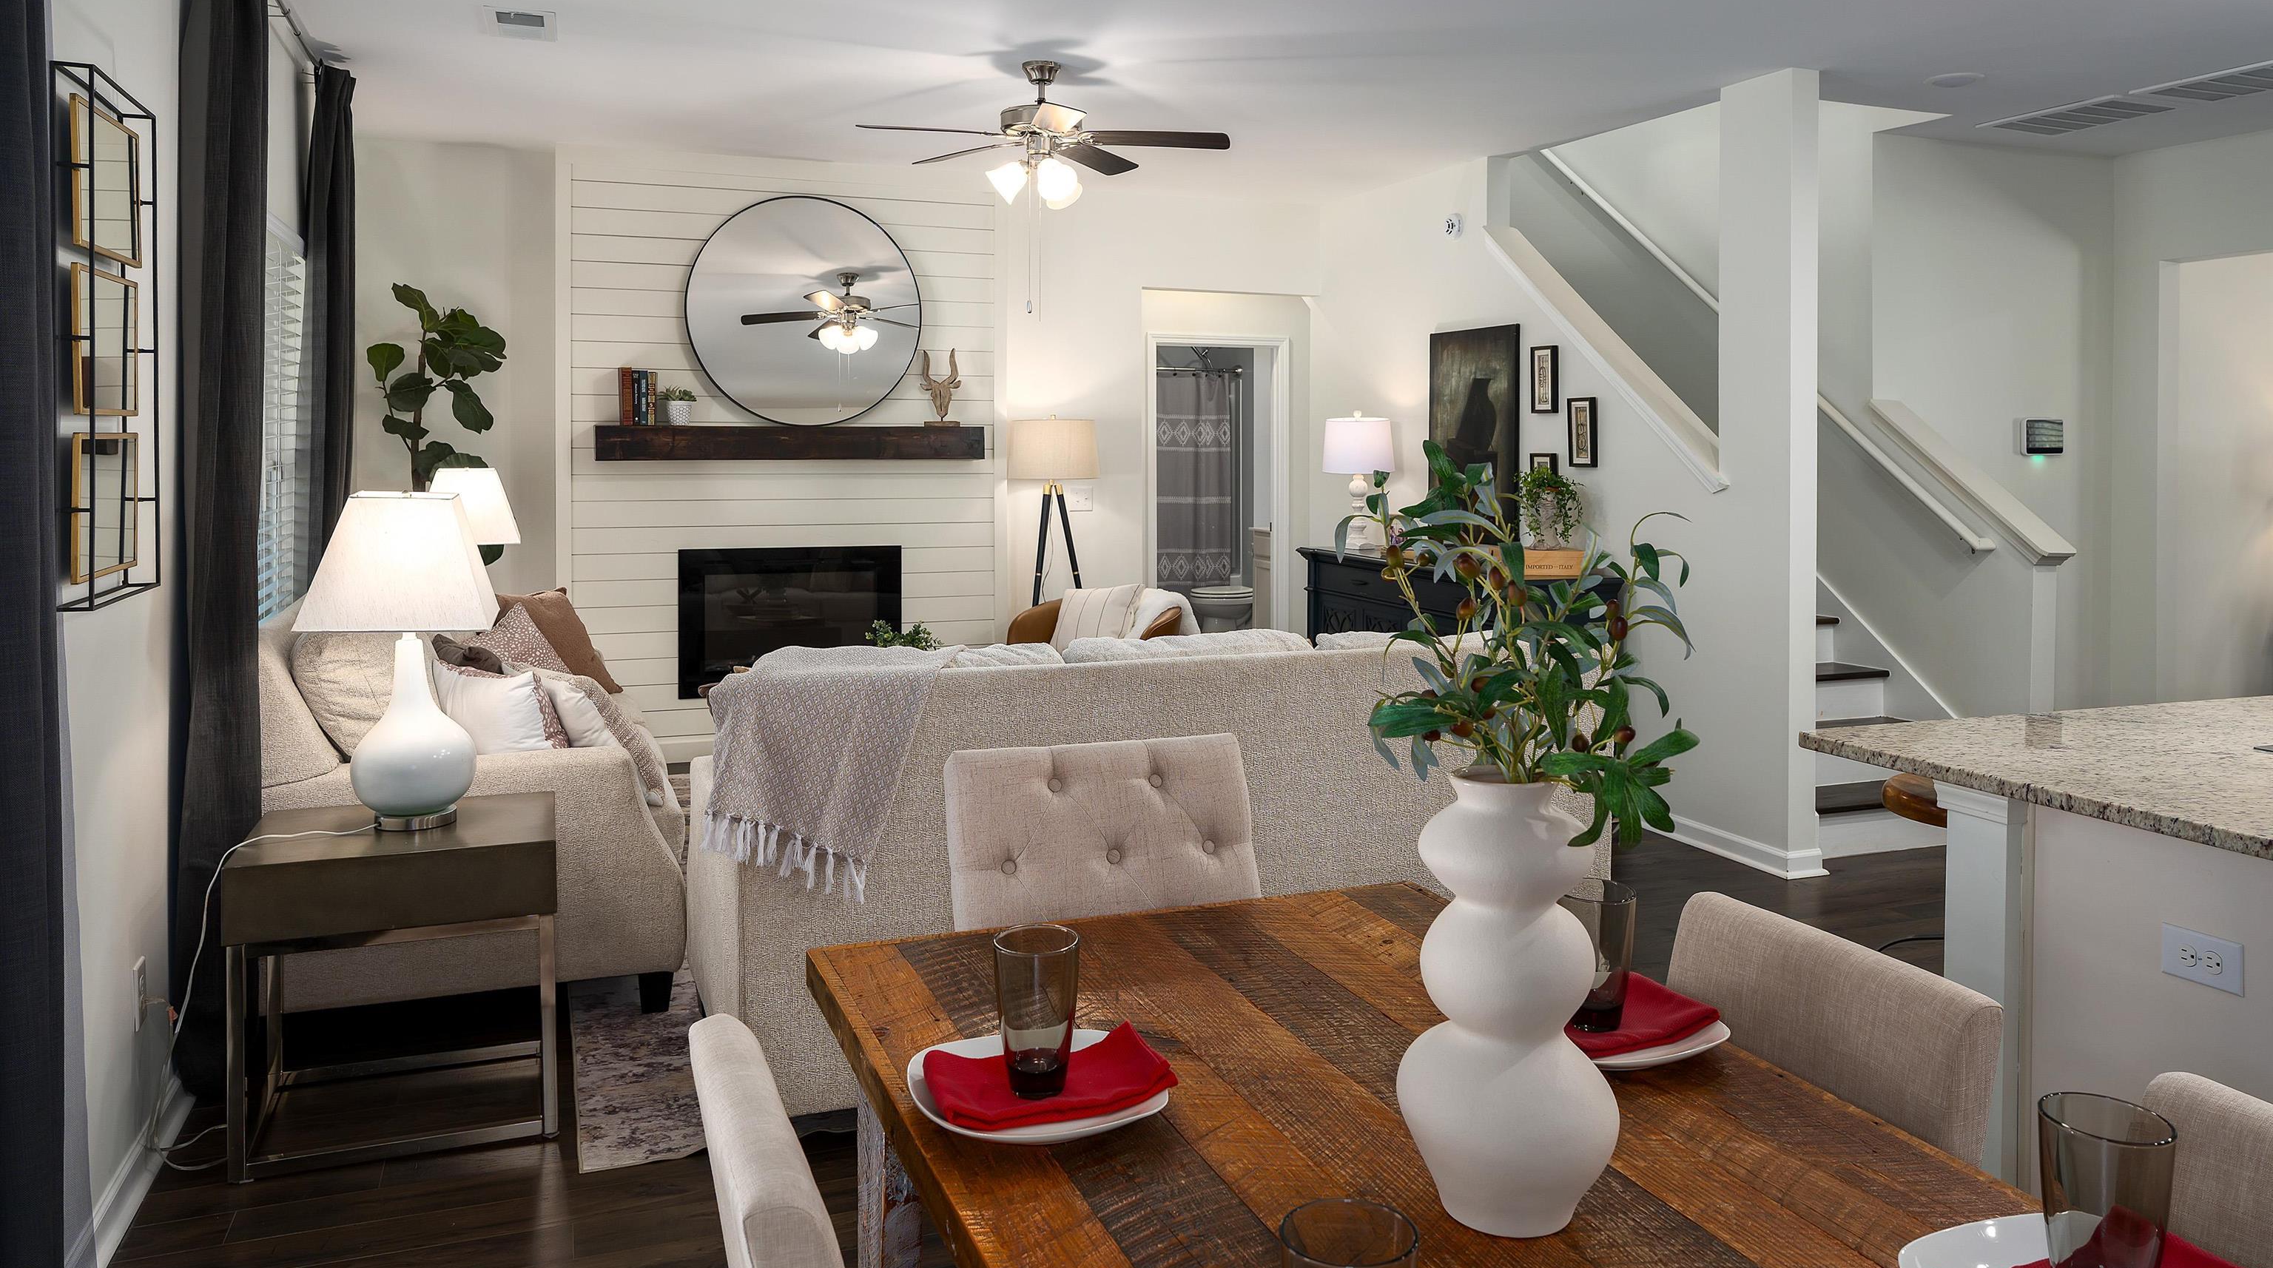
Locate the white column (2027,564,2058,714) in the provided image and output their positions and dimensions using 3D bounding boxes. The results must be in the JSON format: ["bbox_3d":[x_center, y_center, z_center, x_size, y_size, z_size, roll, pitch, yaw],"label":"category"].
[{"bbox_3d":[3.317,0.252,5.589,0.130,1.040,0.130,-2,4,-21],"label":"white column"}]

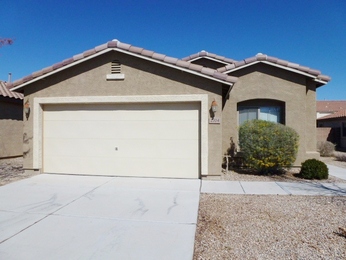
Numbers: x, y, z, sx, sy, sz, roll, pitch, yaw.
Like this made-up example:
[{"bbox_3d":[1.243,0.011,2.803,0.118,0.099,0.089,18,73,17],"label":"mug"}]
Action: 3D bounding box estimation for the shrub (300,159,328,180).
[{"bbox_3d":[3.996,1.080,6.780,0.710,0.510,0.700,0,1,9],"label":"shrub"}]

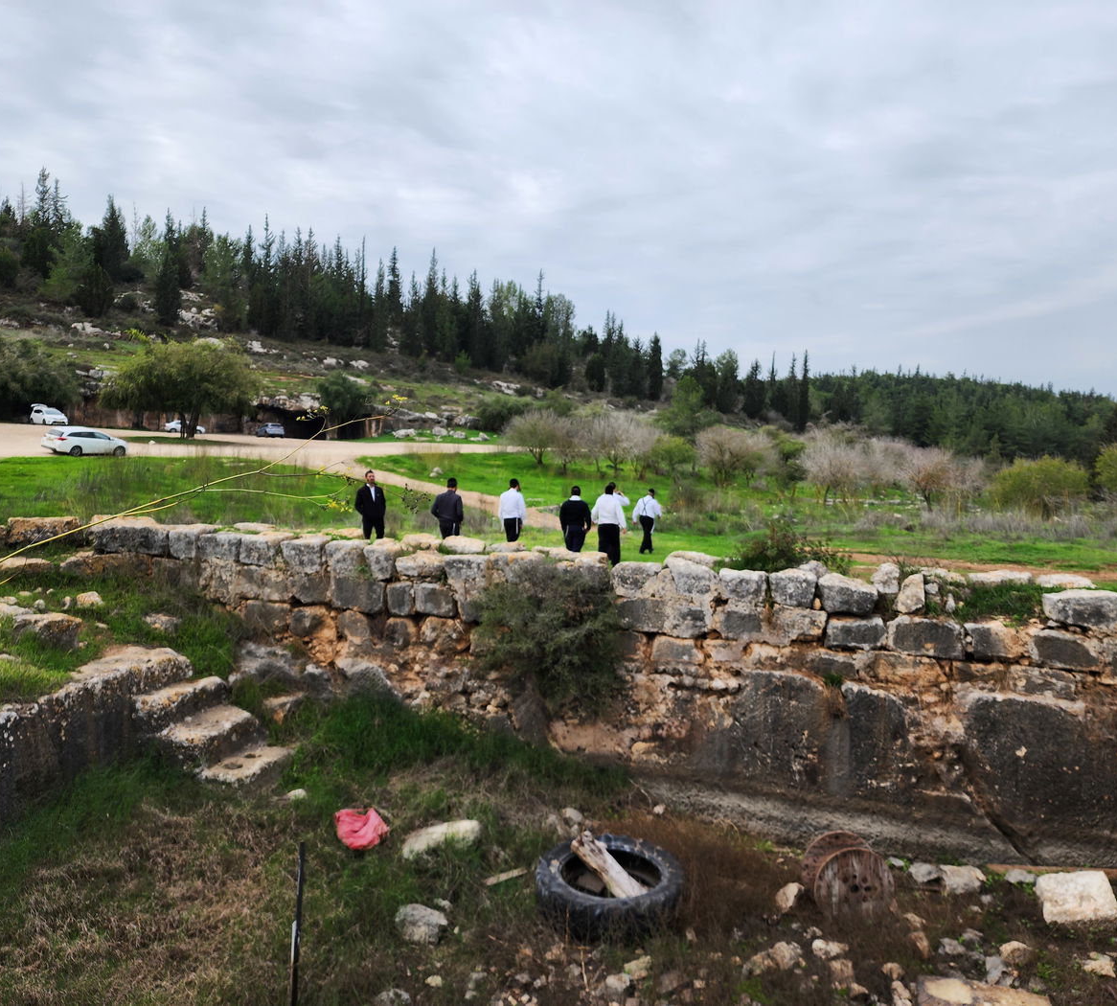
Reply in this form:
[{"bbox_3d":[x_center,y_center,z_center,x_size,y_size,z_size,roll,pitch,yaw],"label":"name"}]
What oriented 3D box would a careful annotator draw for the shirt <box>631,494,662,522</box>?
[{"bbox_3d":[2.365,0.148,23.800,0.760,0.740,0.420,1,2,20],"label":"shirt"}]

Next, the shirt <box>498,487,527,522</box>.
[{"bbox_3d":[-0.859,0.025,16.650,0.520,0.650,0.300,2,5,14],"label":"shirt"}]

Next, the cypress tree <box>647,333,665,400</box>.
[{"bbox_3d":[12.028,-16.749,110.000,2.100,8.200,2.100,1,5,0],"label":"cypress tree"}]

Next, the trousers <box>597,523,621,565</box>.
[{"bbox_3d":[0.924,0.867,16.200,0.440,1.000,0.360,1,2,6],"label":"trousers"}]

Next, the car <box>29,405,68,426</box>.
[{"bbox_3d":[-45.429,-7.805,79.500,4.350,1.620,1.780,2,2,33],"label":"car"}]

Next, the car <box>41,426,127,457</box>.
[{"bbox_3d":[-25.397,-3.313,48.000,1.770,1.470,4.580,7,6,28],"label":"car"}]

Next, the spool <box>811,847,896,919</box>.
[{"bbox_3d":[2.756,3.588,8.486,0.770,0.770,0.400,0,5,-4],"label":"spool"}]

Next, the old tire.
[{"bbox_3d":[0.513,3.770,8.836,1.440,0.310,1.440,1,5,0],"label":"old tire"}]

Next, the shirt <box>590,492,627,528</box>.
[{"bbox_3d":[0.931,0.121,16.550,0.640,0.640,0.320,1,5,4],"label":"shirt"}]

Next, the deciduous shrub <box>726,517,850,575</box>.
[{"bbox_3d":[2.672,0.507,10.400,1.300,0.750,1.050,1,2,0],"label":"deciduous shrub"}]

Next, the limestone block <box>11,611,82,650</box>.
[{"bbox_3d":[-7.800,1.971,13.567,0.880,0.400,0.500,-2,6,-25],"label":"limestone block"}]

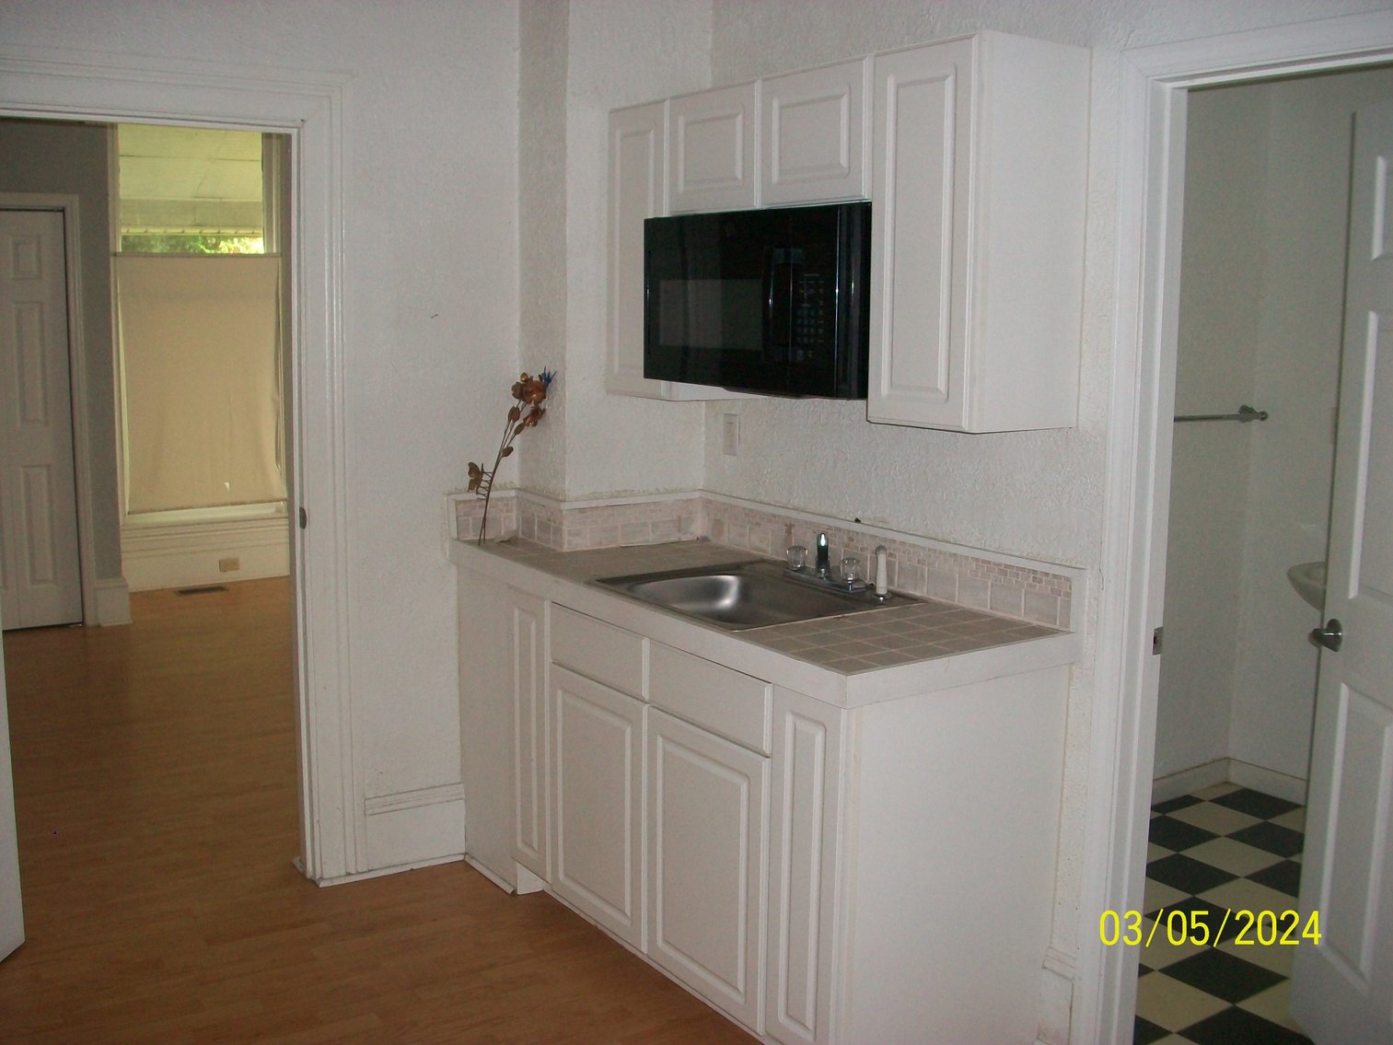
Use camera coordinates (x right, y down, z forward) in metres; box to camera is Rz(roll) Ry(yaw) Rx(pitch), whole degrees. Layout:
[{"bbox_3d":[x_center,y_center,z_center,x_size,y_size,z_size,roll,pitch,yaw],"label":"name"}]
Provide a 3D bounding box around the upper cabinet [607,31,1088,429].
[{"bbox_3d":[0.275,-0.645,3.237,0.320,0.761,1.365,-5,11,-34],"label":"upper cabinet"}]

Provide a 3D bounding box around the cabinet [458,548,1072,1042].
[{"bbox_3d":[0.043,0.642,3.485,0.619,0.894,1.712,-5,11,-34],"label":"cabinet"}]

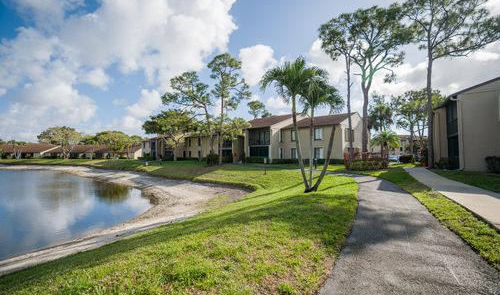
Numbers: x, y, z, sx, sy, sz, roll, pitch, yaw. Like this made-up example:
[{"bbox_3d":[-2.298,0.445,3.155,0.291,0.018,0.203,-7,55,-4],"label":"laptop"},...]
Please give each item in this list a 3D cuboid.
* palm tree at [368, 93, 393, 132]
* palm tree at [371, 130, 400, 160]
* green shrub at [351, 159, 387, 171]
[{"bbox_3d":[17.627,-2.566,30.000,3.400,9.400,3.300,0,-2,0],"label":"palm tree"},{"bbox_3d":[13.422,0.050,22.000,2.900,3.600,2.800,0,-2,0],"label":"palm tree"},{"bbox_3d":[10.008,1.507,18.600,3.200,1.000,1.600,0,-2,0],"label":"green shrub"}]

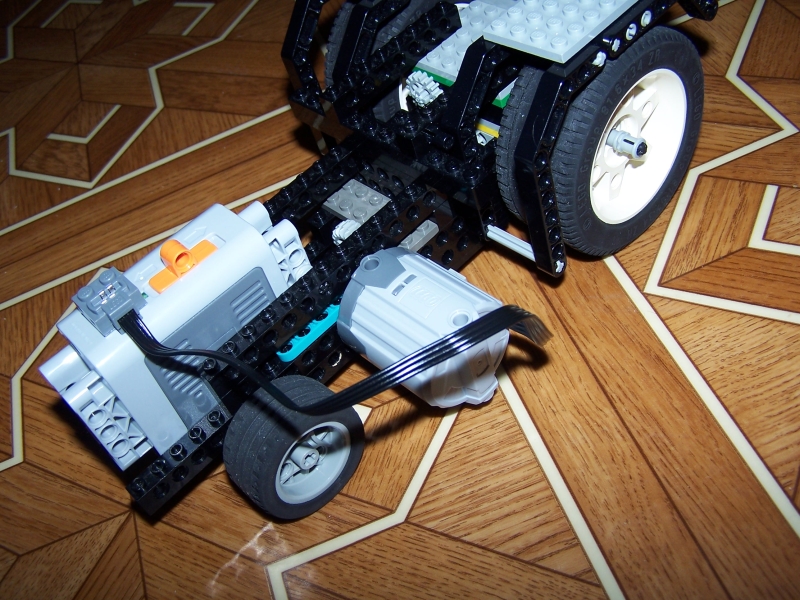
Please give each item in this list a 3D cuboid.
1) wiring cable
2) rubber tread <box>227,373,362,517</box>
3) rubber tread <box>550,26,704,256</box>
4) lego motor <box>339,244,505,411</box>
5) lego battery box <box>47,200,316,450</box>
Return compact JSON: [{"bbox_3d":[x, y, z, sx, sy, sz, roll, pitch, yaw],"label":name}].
[{"bbox_3d":[-0.017,0.017,0.250,0.125,0.048,0.038,-6,51,15],"label":"wiring cable"},{"bbox_3d":[-0.034,0.048,0.288,0.022,0.043,0.043,31,67,36],"label":"rubber tread"},{"bbox_3d":[0.073,-0.059,0.314,0.034,0.082,0.082,31,67,36],"label":"rubber tread"},{"bbox_3d":[0.009,0.011,0.280,0.048,0.040,0.040,31,64,36],"label":"lego motor"},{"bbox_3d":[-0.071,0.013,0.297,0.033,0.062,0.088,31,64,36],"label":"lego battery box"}]

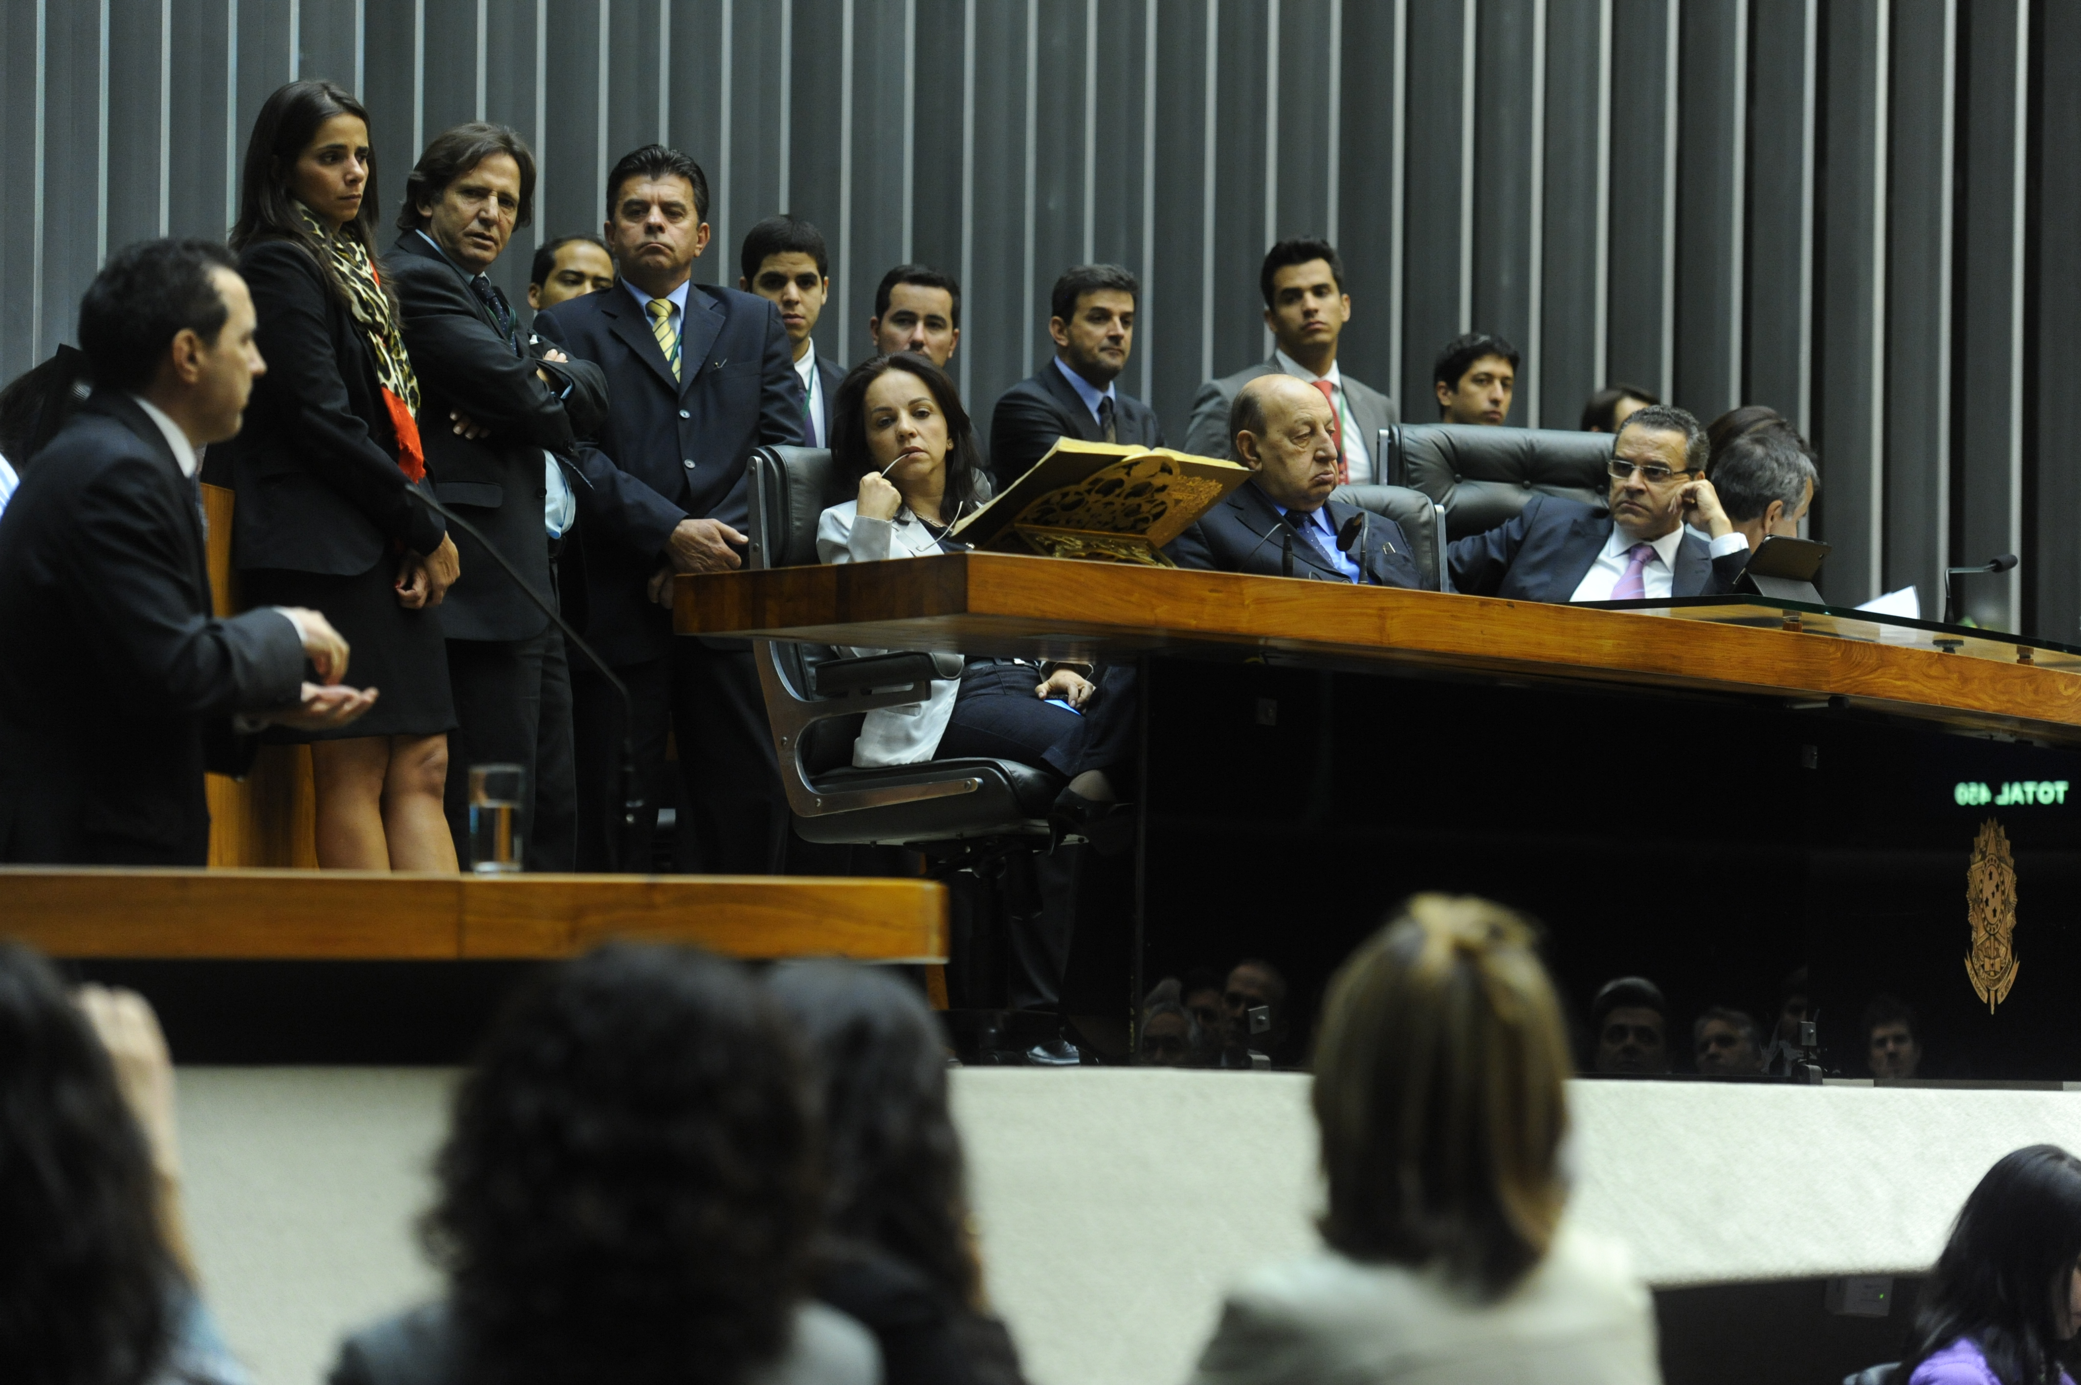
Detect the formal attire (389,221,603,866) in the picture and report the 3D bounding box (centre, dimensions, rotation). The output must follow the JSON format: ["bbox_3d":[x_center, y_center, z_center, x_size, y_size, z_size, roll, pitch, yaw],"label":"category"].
[{"bbox_3d":[-0.973,-0.097,12.400,0.380,1.450,0.500,-1,-3,38],"label":"formal attire"}]

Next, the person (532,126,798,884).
[{"bbox_3d":[-0.691,-0.171,12.900,0.540,1.700,0.370,1,-3,-6],"label":"person"}]

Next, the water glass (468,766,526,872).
[{"bbox_3d":[-0.691,0.160,8.800,0.070,0.138,0.070,1,-3,0],"label":"water glass"}]

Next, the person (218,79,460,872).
[{"bbox_3d":[-1.179,-0.207,11.700,0.370,1.660,0.480,-1,-3,38],"label":"person"}]

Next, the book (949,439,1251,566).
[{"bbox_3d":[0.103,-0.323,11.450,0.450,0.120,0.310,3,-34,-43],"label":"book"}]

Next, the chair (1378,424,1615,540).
[{"bbox_3d":[1.068,0.095,13.300,0.660,1.220,0.680,2,-3,-26],"label":"chair"}]

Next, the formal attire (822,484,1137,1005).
[{"bbox_3d":[-0.102,0.119,11.900,0.520,0.930,0.720,3,-3,-40],"label":"formal attire"}]

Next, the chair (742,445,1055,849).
[{"bbox_3d":[-0.100,0.108,12.000,0.660,1.060,0.630,-1,-3,42],"label":"chair"}]

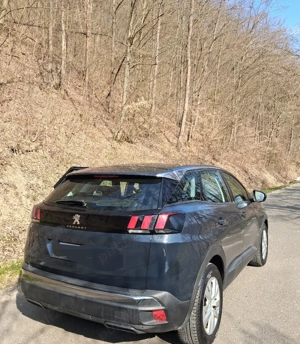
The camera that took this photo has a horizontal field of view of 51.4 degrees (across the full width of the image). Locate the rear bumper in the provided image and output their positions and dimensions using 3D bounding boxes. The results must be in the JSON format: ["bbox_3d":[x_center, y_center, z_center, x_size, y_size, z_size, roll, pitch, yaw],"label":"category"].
[{"bbox_3d":[-0.543,0.971,2.591,1.760,0.360,0.400,0,0,29],"label":"rear bumper"}]

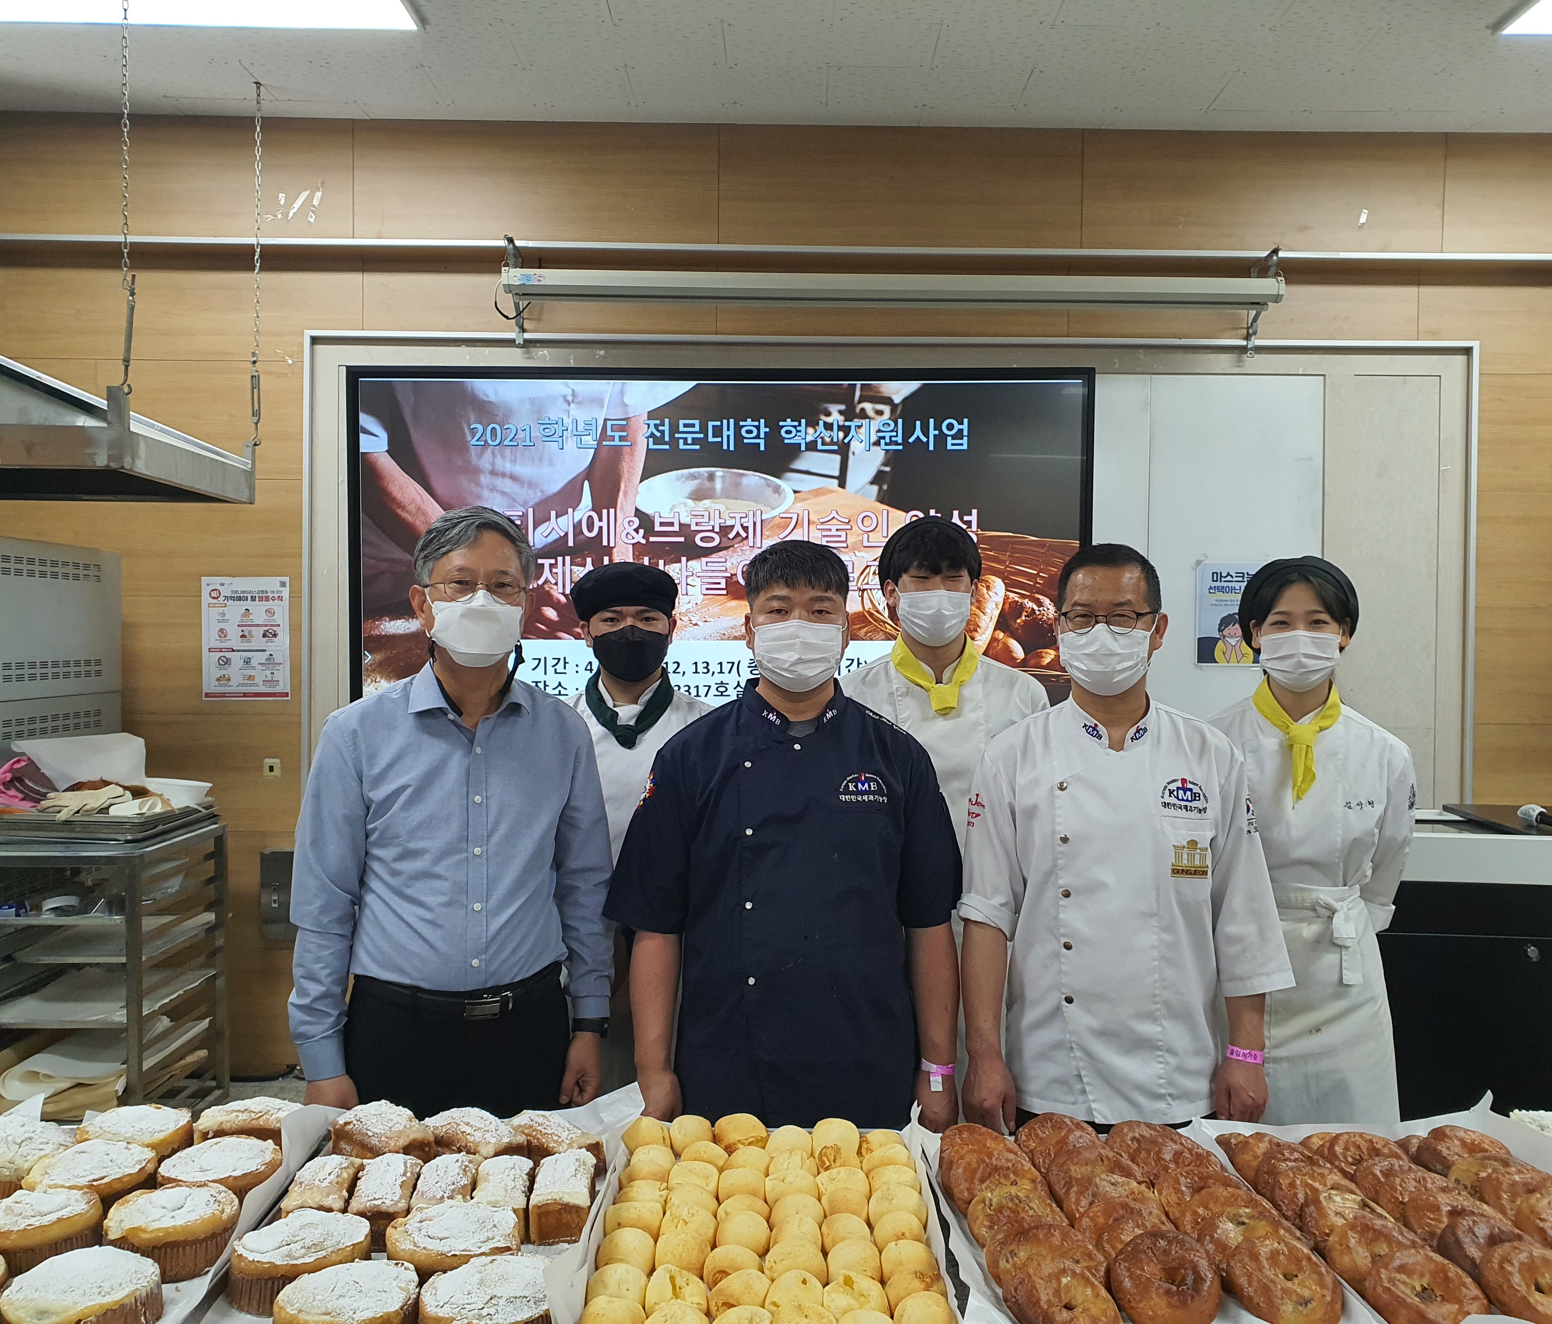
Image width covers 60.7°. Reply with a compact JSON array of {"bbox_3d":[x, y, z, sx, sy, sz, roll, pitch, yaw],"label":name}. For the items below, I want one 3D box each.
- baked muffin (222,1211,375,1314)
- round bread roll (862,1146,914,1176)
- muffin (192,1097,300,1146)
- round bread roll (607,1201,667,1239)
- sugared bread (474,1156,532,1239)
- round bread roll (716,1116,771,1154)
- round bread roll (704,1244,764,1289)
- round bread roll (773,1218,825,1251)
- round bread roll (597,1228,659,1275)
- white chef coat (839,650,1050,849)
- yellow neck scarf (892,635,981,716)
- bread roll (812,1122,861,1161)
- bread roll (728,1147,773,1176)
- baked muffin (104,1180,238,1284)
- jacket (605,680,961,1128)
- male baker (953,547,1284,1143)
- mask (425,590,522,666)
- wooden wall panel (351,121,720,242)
[{"bbox_3d":[-0.513,0.640,1.435,0.144,0.070,0.144,1,1,0],"label":"baked muffin"},{"bbox_3d":[0.145,0.653,1.716,0.064,0.048,0.064,0,1,0],"label":"round bread roll"},{"bbox_3d":[-0.704,0.633,1.796,0.138,0.072,0.080,0,1,-1],"label":"muffin"},{"bbox_3d":[-0.149,0.607,1.423,0.062,0.048,0.062,0,1,0],"label":"round bread roll"},{"bbox_3d":[-0.326,0.640,1.595,0.063,0.060,0.125,1,1,0],"label":"sugared bread"},{"bbox_3d":[-0.044,0.644,1.785,0.072,0.059,0.072,1,1,0],"label":"round bread roll"},{"bbox_3d":[-0.045,0.658,1.433,0.064,0.048,0.064,0,1,-1],"label":"round bread roll"},{"bbox_3d":[0.026,0.652,1.498,0.061,0.045,0.062,1,1,0],"label":"round bread roll"},{"bbox_3d":[-0.163,0.651,1.467,0.065,0.046,0.063,1,1,0],"label":"round bread roll"},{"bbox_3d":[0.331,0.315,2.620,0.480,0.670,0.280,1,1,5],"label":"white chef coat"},{"bbox_3d":[0.297,0.023,2.460,0.160,0.150,0.150,1,1,0],"label":"yellow neck scarf"},{"bbox_3d":[0.075,0.604,1.665,0.060,0.048,0.060,0,1,0],"label":"bread roll"},{"bbox_3d":[-0.033,0.652,1.705,0.062,0.048,0.062,0,1,-1],"label":"bread roll"},{"bbox_3d":[-0.688,0.643,1.512,0.143,0.064,0.143,0,1,-1],"label":"baked muffin"},{"bbox_3d":[0.013,0.405,2.230,0.595,0.755,0.300,1,1,0],"label":"jacket"},{"bbox_3d":[0.567,0.664,2.164,0.530,1.715,0.320,1,1,5],"label":"male baker"},{"bbox_3d":[-0.444,-0.048,1.964,0.135,0.112,0.080,0,1,-19],"label":"mask"},{"bbox_3d":[-0.786,-1.569,4.359,1.194,0.386,0.025,0,1,-1],"label":"wooden wall panel"}]

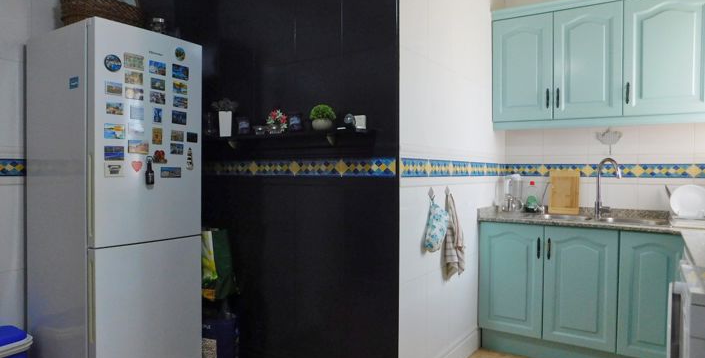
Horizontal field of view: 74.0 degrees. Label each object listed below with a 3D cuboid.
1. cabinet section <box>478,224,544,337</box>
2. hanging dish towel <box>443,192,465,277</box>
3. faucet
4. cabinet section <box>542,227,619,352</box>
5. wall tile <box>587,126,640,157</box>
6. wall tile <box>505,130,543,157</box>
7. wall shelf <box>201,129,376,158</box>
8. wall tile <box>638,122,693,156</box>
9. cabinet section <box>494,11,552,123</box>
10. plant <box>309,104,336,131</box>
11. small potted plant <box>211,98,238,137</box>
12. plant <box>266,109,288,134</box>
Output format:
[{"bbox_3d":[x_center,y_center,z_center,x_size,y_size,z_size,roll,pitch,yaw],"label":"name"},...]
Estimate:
[{"bbox_3d":[1.172,0.643,3.240,0.407,0.698,0.585,1,1,34],"label":"cabinet section"},{"bbox_3d":[0.565,0.298,2.617,0.075,0.475,0.170,1,1,34],"label":"hanging dish towel"},{"bbox_3d":[1.690,0.066,3.094,0.070,0.403,0.203,0,1,-16],"label":"faucet"},{"bbox_3d":[1.508,0.647,3.017,0.400,0.698,0.585,1,1,34],"label":"cabinet section"},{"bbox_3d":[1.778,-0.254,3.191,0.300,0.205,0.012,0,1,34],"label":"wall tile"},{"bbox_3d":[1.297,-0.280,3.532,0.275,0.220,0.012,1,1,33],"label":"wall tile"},{"bbox_3d":[-0.427,-0.202,2.498,1.200,0.060,0.140,0,1,34],"label":"wall shelf"},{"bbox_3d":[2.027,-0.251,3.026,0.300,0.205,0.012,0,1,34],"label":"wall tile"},{"bbox_3d":[1.256,-0.756,3.354,0.402,0.714,0.322,1,1,34],"label":"cabinet section"},{"bbox_3d":[-0.144,-0.299,2.298,0.130,0.135,0.130,0,1,0],"label":"plant"},{"bbox_3d":[-0.737,-0.347,2.703,0.145,0.225,0.125,0,1,34],"label":"small potted plant"},{"bbox_3d":[-0.398,-0.301,2.478,0.107,0.138,0.103,0,1,34],"label":"plant"}]

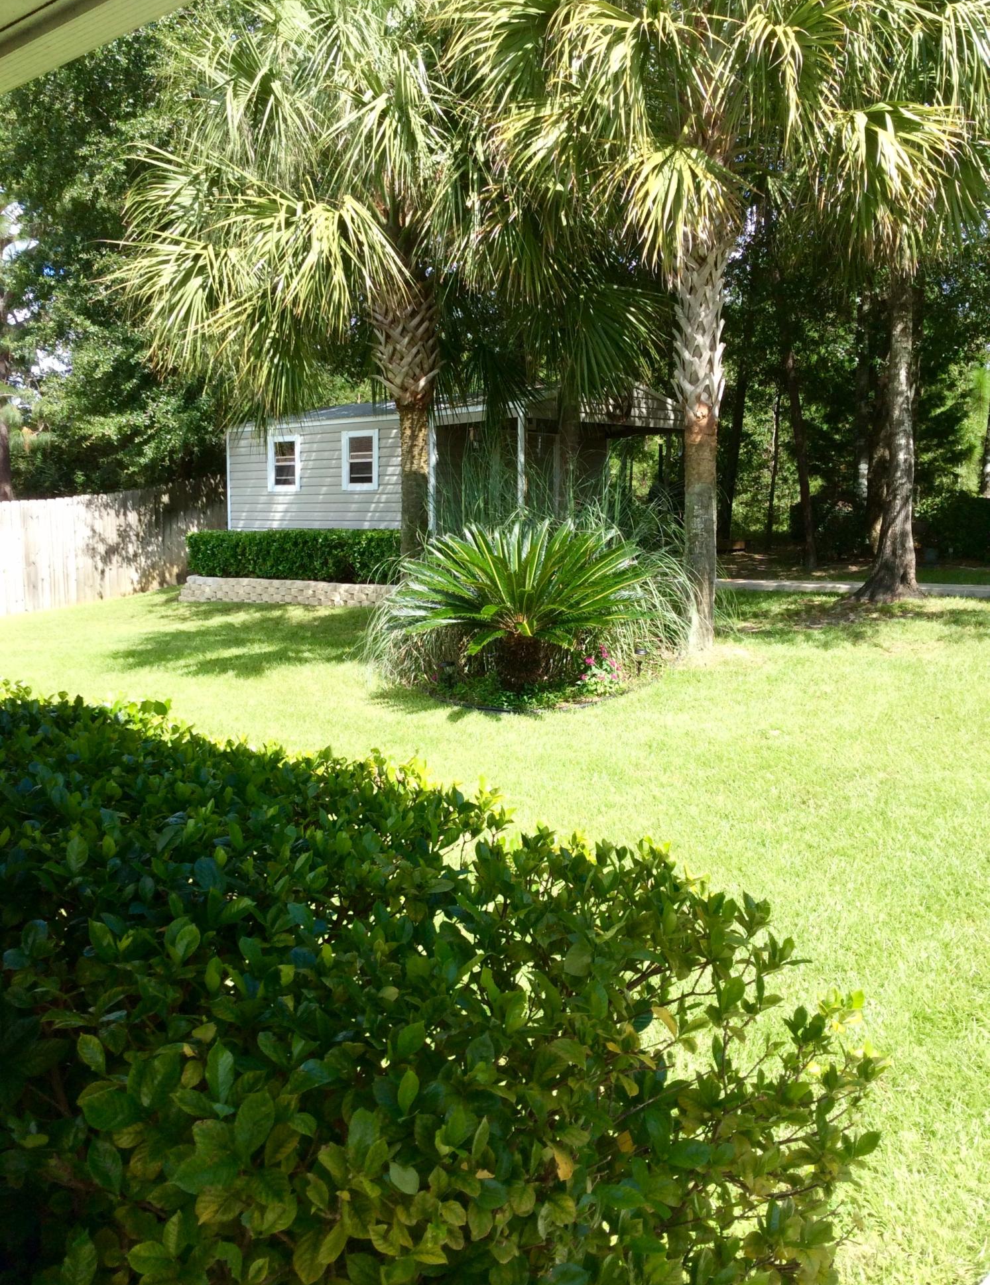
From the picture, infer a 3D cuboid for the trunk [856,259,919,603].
[{"bbox_3d":[5.401,-2.852,16.792,0.850,4.505,0.700,0,6,0],"label":"trunk"}]

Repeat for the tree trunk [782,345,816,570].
[{"bbox_3d":[5.778,-3.493,23.261,0.600,4.209,0.400,0,6,0],"label":"tree trunk"}]

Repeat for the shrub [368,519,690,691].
[{"bbox_3d":[0.286,-0.324,10.226,2.650,1.414,2.350,0,6,0],"label":"shrub"}]

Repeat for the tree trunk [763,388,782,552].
[{"bbox_3d":[7.079,-4.397,31.210,0.420,4.109,0.350,0,6,0],"label":"tree trunk"}]

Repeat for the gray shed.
[{"bbox_3d":[-0.562,-2.533,19.353,6.220,2.820,4.600,5,8,41],"label":"gray shed"}]

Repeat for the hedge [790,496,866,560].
[{"bbox_3d":[7.468,-2.580,27.486,1.850,1.460,1.300,0,6,0],"label":"hedge"}]

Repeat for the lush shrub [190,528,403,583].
[{"bbox_3d":[-2.513,-1.239,17.340,4.846,0.707,0.900,5,8,41],"label":"lush shrub"}]

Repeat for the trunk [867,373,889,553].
[{"bbox_3d":[8.827,-4.092,28.226,0.520,4.140,0.500,0,6,0],"label":"trunk"}]

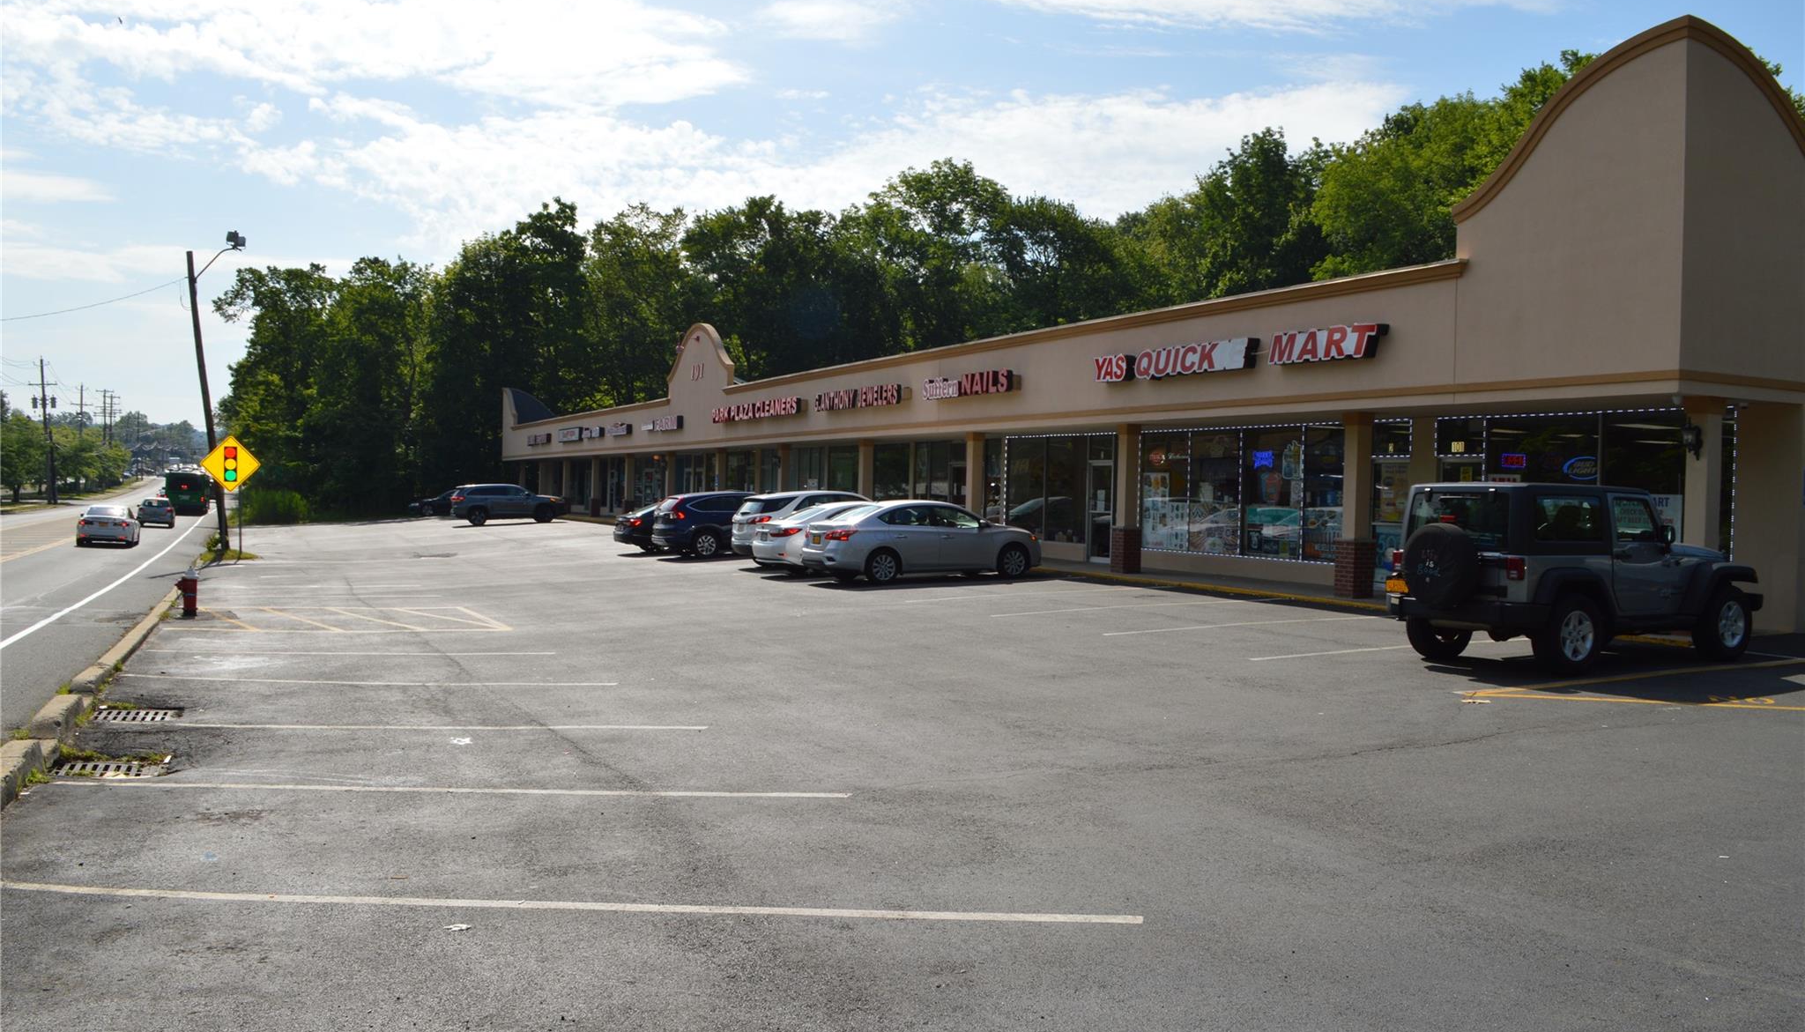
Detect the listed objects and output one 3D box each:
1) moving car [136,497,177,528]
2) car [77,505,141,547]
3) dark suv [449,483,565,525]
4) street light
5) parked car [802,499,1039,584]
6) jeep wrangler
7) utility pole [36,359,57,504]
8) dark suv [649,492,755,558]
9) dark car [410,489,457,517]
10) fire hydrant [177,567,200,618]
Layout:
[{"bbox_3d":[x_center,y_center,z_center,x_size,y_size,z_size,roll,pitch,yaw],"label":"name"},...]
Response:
[{"bbox_3d":[-38.081,-0.193,69.191,1.800,1.510,4.350,1,1,-27],"label":"moving car"},{"bbox_3d":[-28.052,0.341,47.876,1.850,1.450,4.870,1,1,-27],"label":"car"},{"bbox_3d":[-17.434,-0.519,59.945,4.860,1.730,1.920,1,1,-25],"label":"dark suv"},{"bbox_3d":[-21.326,-3.875,42.000,1.500,9.800,0.450,1,1,-27],"label":"street light"},{"bbox_3d":[0.507,0.491,25.606,4.620,1.495,1.760,1,1,-27],"label":"parked car"},{"bbox_3d":[6.932,0.596,14.100,4.153,1.800,1.870,1,1,-27],"label":"jeep wrangler"},{"bbox_3d":[-69.675,-6.881,110.000,1.600,11.800,0.500,1,1,-27],"label":"utility pole"},{"bbox_3d":[-3.978,0.234,34.366,4.560,1.650,1.820,1,1,-27],"label":"dark suv"},{"bbox_3d":[-23.116,-0.674,69.500,4.700,1.470,1.820,1,1,-24],"label":"dark car"},{"bbox_3d":[-11.416,1.221,21.600,0.340,0.790,0.330,1,1,-26],"label":"fire hydrant"}]

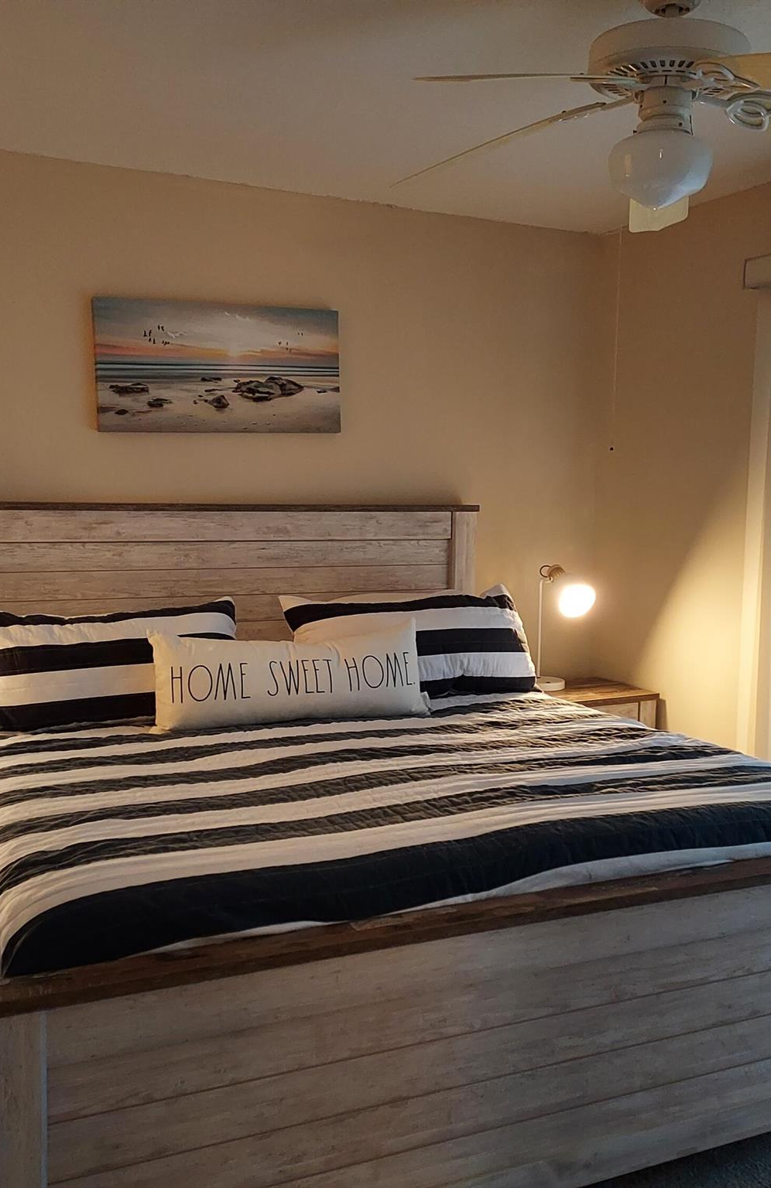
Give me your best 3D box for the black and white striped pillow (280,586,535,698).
[{"bbox_3d":[0.080,0.177,3.876,0.910,0.420,0.190,-1,-22,-25],"label":"black and white striped pillow"}]

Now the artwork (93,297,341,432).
[{"bbox_3d":[-0.576,-0.795,3.888,0.884,0.443,0.035,-4,7,-25],"label":"artwork"}]

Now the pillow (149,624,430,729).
[{"bbox_3d":[-0.280,0.256,3.490,0.910,0.320,0.140,-1,-18,-25],"label":"pillow"}]

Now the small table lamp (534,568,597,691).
[{"bbox_3d":[0.663,0.139,4.293,0.230,0.475,0.250,-1,6,-25],"label":"small table lamp"}]

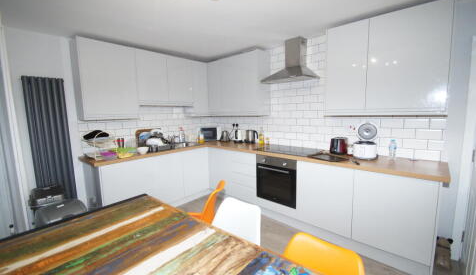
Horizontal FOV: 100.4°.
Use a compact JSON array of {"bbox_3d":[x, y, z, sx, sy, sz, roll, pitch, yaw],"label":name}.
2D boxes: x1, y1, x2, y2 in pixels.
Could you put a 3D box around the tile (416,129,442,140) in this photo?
[{"bbox_3d":[1.927,-0.026,2.000,0.200,0.100,0.010,5,10,41],"label":"tile"}]

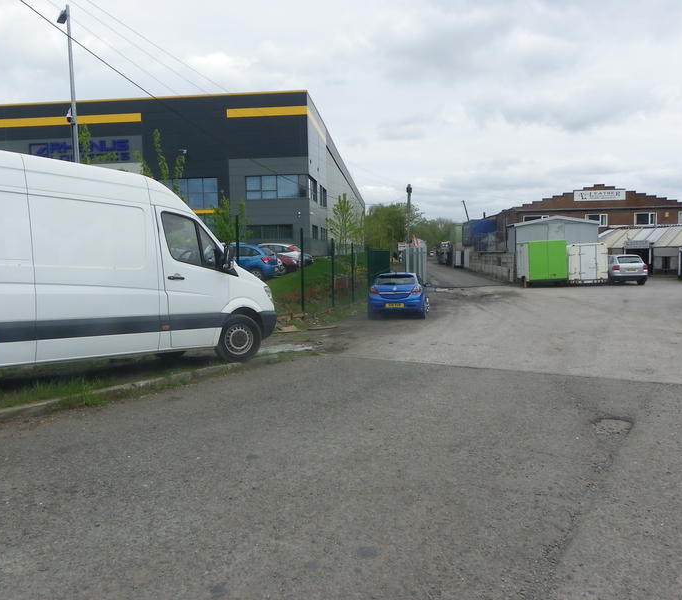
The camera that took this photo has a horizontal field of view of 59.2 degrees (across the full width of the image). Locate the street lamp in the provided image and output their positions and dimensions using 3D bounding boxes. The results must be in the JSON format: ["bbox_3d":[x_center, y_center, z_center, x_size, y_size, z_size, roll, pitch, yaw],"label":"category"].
[{"bbox_3d":[-7.179,-3.787,16.172,0.650,7.870,0.300,3,7,45],"label":"street lamp"}]

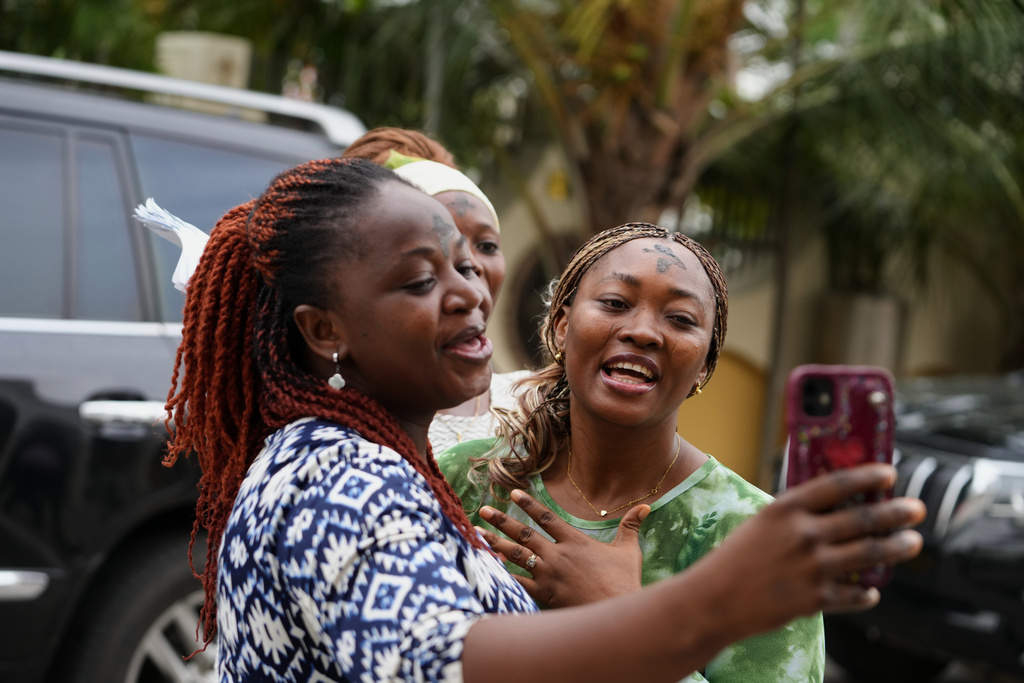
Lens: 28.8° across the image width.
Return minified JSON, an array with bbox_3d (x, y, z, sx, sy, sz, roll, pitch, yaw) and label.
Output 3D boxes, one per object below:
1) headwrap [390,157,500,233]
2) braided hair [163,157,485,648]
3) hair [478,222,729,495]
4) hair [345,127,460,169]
[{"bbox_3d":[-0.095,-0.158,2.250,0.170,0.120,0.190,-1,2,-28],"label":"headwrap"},{"bbox_3d":[-0.172,0.058,1.900,0.290,0.470,0.230,1,2,40],"label":"braided hair"},{"bbox_3d":[0.092,0.018,1.980,0.230,0.265,0.220,7,1,-7],"label":"hair"},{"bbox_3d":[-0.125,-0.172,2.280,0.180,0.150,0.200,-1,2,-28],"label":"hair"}]

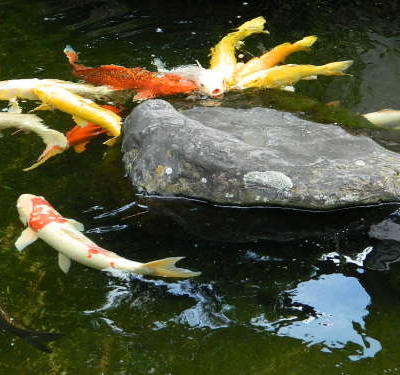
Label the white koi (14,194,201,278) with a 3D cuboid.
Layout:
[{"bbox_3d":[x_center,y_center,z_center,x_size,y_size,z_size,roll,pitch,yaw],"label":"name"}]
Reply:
[{"bbox_3d":[-0.248,0.133,3.275,0.538,0.120,0.231,19,33,31],"label":"white koi"}]

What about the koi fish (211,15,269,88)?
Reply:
[{"bbox_3d":[0.110,-0.394,4.267,0.132,0.110,0.521,6,29,12],"label":"koi fish"}]

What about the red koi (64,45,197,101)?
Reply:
[{"bbox_3d":[-0.221,-0.300,4.089,0.474,0.110,0.257,12,30,21],"label":"red koi"}]

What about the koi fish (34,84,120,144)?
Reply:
[{"bbox_3d":[-0.326,-0.184,3.871,0.169,0.100,0.392,-21,34,-34],"label":"koi fish"}]

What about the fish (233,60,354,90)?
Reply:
[{"bbox_3d":[0.268,-0.299,4.087,0.377,0.100,0.168,-10,30,-18],"label":"fish"}]

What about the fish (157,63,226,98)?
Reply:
[{"bbox_3d":[-0.017,-0.306,4.100,0.109,0.130,0.323,-20,34,-33],"label":"fish"}]

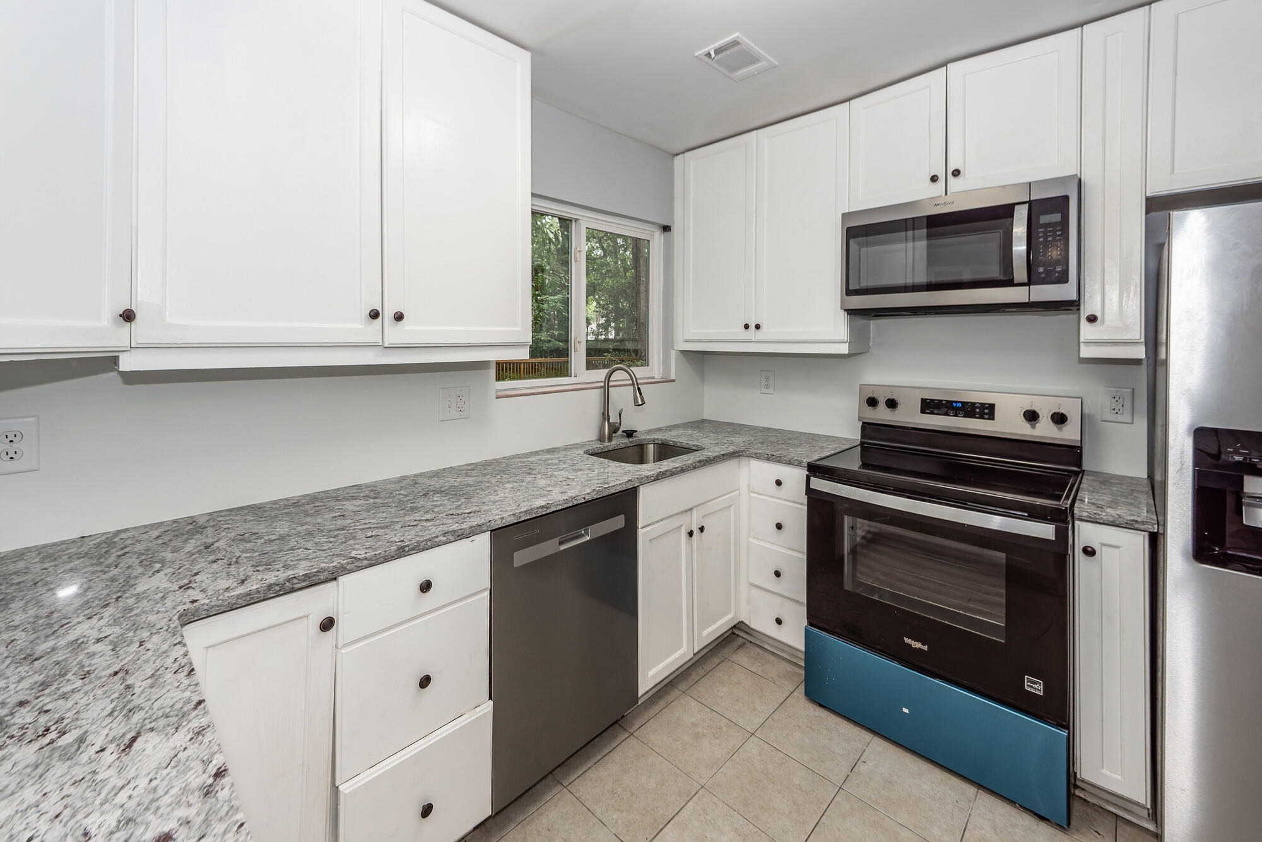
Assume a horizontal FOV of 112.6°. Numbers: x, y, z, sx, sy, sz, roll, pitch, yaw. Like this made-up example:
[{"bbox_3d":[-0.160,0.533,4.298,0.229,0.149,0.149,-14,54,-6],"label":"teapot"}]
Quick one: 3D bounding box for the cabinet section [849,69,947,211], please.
[{"bbox_3d":[1.208,-1.166,1.892,0.365,0.470,0.330,3,5,38],"label":"cabinet section"}]

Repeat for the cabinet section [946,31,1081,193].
[{"bbox_3d":[1.519,-1.142,1.708,0.385,0.470,0.330,3,5,38],"label":"cabinet section"}]

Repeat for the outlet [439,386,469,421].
[{"bbox_3d":[-0.696,-0.070,1.669,0.010,0.124,0.123,4,6,43],"label":"outlet"}]

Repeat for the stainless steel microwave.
[{"bbox_3d":[1.345,-0.669,1.742,0.395,0.425,0.757,-4,6,-44],"label":"stainless steel microwave"}]

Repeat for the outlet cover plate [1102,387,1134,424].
[{"bbox_3d":[1.822,-0.055,1.577,0.085,0.125,0.010,4,6,43],"label":"outlet cover plate"}]

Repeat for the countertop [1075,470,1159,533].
[{"bbox_3d":[1.632,0.264,1.421,0.625,0.038,0.178,-4,6,-44],"label":"countertop"}]

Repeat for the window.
[{"bbox_3d":[-0.226,-0.642,2.197,0.080,0.860,1.120,4,6,43],"label":"window"}]

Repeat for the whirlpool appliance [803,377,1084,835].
[{"bbox_3d":[1.206,0.509,1.629,0.710,1.170,0.760,-4,6,-44],"label":"whirlpool appliance"}]

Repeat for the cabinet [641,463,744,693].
[{"bbox_3d":[0.035,0.579,1.945,0.600,0.800,0.650,4,6,43],"label":"cabinet"}]

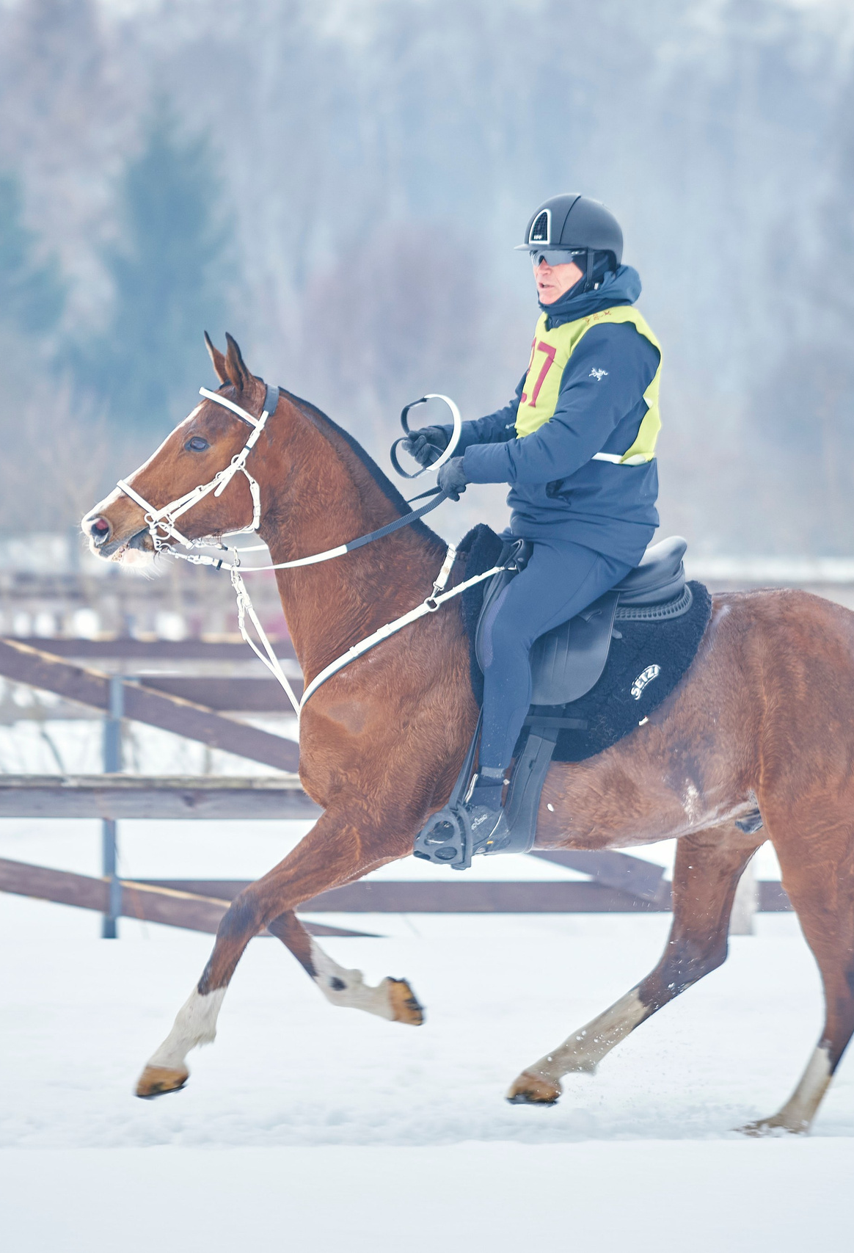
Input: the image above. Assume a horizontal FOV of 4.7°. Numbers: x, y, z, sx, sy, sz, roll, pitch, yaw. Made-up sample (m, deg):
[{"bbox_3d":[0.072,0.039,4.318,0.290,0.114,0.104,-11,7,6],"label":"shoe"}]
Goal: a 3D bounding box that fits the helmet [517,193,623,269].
[{"bbox_3d":[0.356,-0.973,25.700,0.285,0.190,0.215,-1,1,-42],"label":"helmet"}]

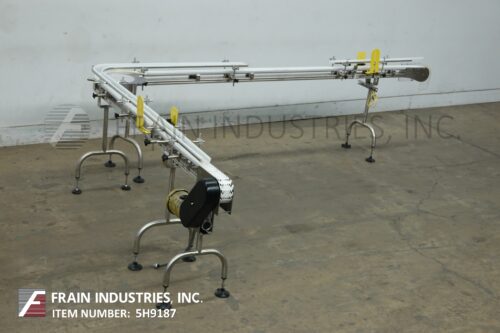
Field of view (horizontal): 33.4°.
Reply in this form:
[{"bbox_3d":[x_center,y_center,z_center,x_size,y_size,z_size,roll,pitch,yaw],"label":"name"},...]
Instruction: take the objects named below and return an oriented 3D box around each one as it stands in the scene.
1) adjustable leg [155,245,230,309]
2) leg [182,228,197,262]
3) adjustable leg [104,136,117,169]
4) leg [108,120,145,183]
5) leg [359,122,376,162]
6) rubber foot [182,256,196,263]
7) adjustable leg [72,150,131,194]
[{"bbox_3d":[-0.342,0.696,5.301,0.515,0.365,0.091,-6,24,-30],"label":"adjustable leg"},{"bbox_3d":[-0.429,0.553,6.082,0.105,0.280,0.100,7,20,-3],"label":"leg"},{"bbox_3d":[-1.272,-0.143,7.683,0.100,0.285,0.105,-12,27,-43],"label":"adjustable leg"},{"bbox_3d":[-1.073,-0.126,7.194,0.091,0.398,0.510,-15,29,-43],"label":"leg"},{"bbox_3d":[1.167,-0.245,8.217,0.091,0.349,0.264,-6,24,-29],"label":"leg"},{"bbox_3d":[-0.441,0.664,6.125,0.100,0.040,0.100,-5,23,-33],"label":"rubber foot"},{"bbox_3d":[-1.245,0.036,7.081,0.521,0.362,0.083,-4,23,-30],"label":"adjustable leg"}]

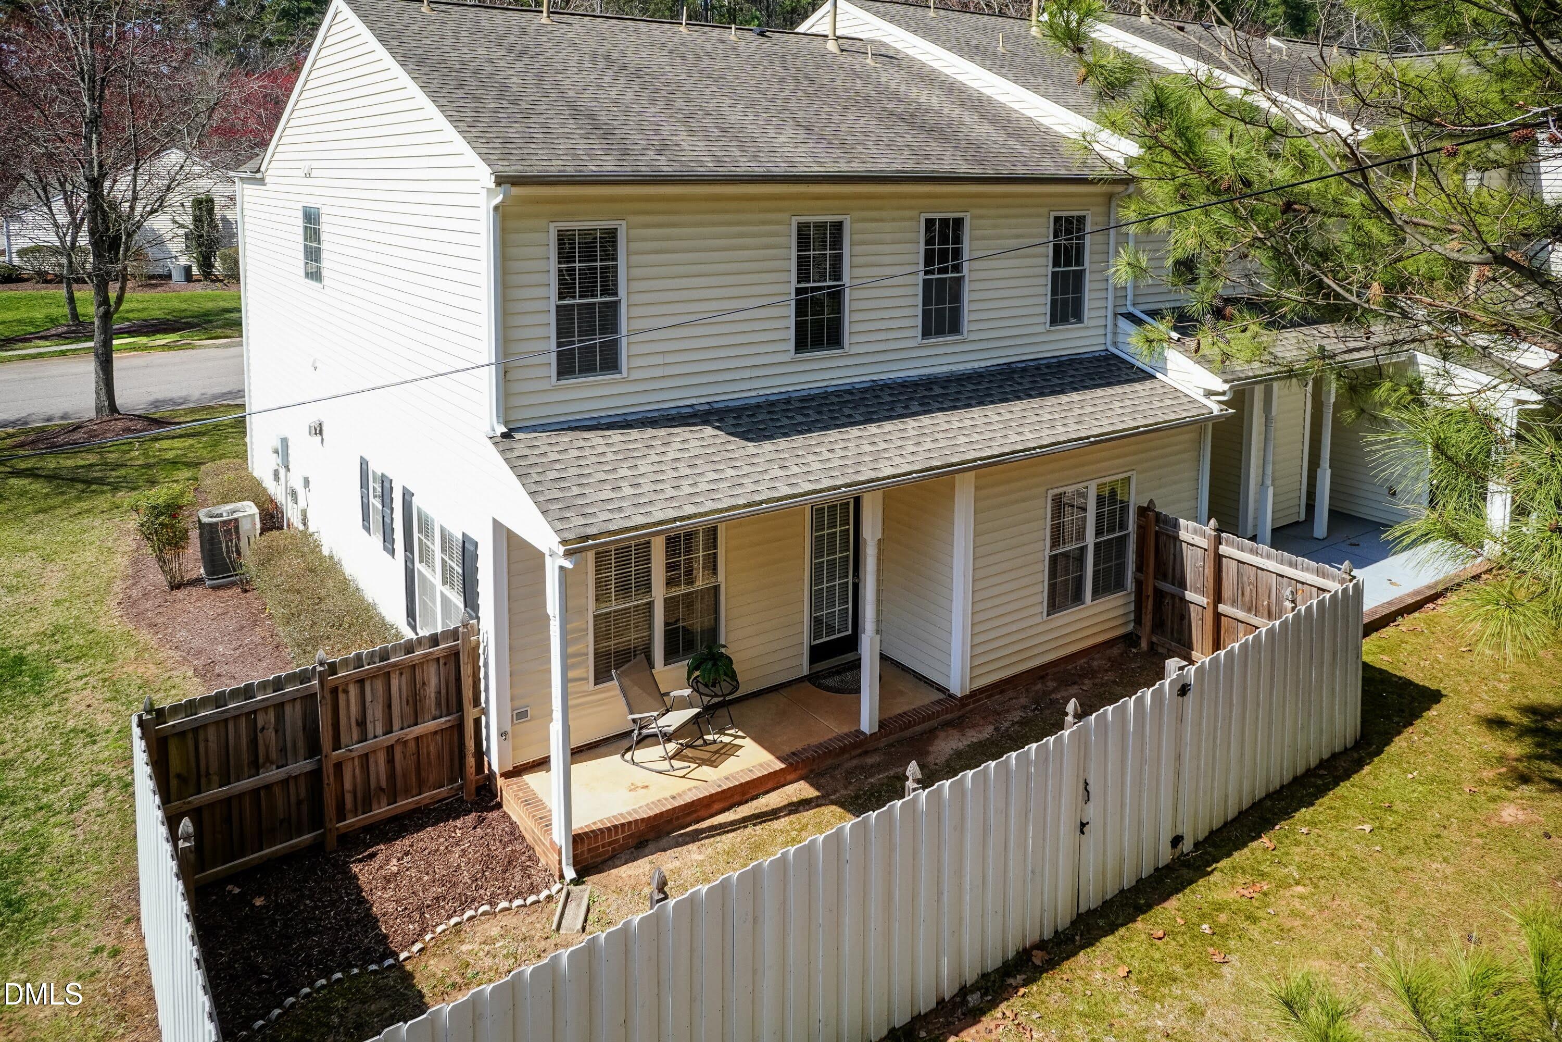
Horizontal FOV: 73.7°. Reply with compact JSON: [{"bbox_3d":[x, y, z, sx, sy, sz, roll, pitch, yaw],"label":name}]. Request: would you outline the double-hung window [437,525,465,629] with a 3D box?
[{"bbox_3d":[-3.610,0.829,11.399,0.100,1.620,0.840,-11,20,-34],"label":"double-hung window"}]

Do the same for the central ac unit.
[{"bbox_3d":[-8.822,0.361,16.654,0.750,0.980,0.750,-11,20,-34],"label":"central ac unit"}]

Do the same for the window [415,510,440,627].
[{"bbox_3d":[-4.101,0.624,12.101,0.100,1.620,0.840,-11,20,-34],"label":"window"}]

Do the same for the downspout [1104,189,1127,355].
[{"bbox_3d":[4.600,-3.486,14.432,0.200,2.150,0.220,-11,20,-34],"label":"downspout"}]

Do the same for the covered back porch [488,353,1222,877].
[{"bbox_3d":[1.469,0.464,12.199,9.333,3.876,1.887,-11,20,-34],"label":"covered back porch"}]

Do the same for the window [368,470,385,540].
[{"bbox_3d":[-5.234,-0.182,13.493,0.100,1.000,0.640,-11,20,-34],"label":"window"}]

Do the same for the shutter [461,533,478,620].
[{"bbox_3d":[-3.230,0.959,10.908,0.050,1.660,0.390,-11,20,-34],"label":"shutter"}]

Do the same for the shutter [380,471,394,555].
[{"bbox_3d":[-4.921,-0.061,13.053,0.050,1.020,0.400,-11,20,-34],"label":"shutter"}]

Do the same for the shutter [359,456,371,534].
[{"bbox_3d":[-5.539,-0.337,13.893,0.050,1.020,0.390,-11,20,-34],"label":"shutter"}]

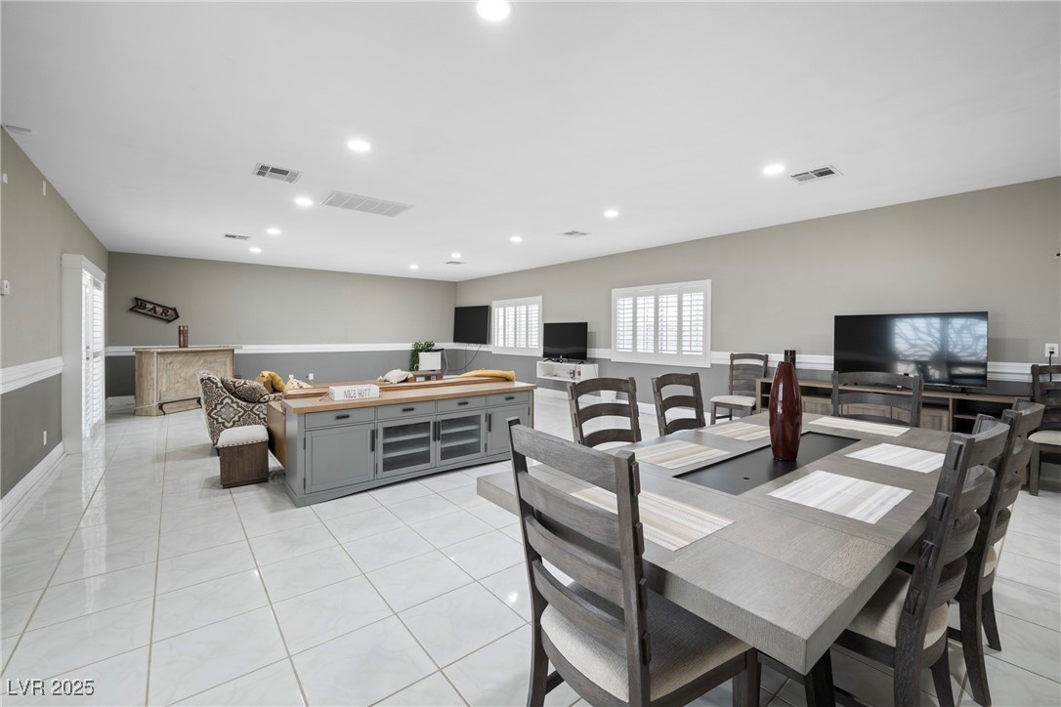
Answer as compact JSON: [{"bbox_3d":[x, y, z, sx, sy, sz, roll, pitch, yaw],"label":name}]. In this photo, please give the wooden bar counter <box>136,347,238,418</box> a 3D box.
[{"bbox_3d":[-6.212,0.460,7.552,0.500,1.100,1.560,1,2,9],"label":"wooden bar counter"}]

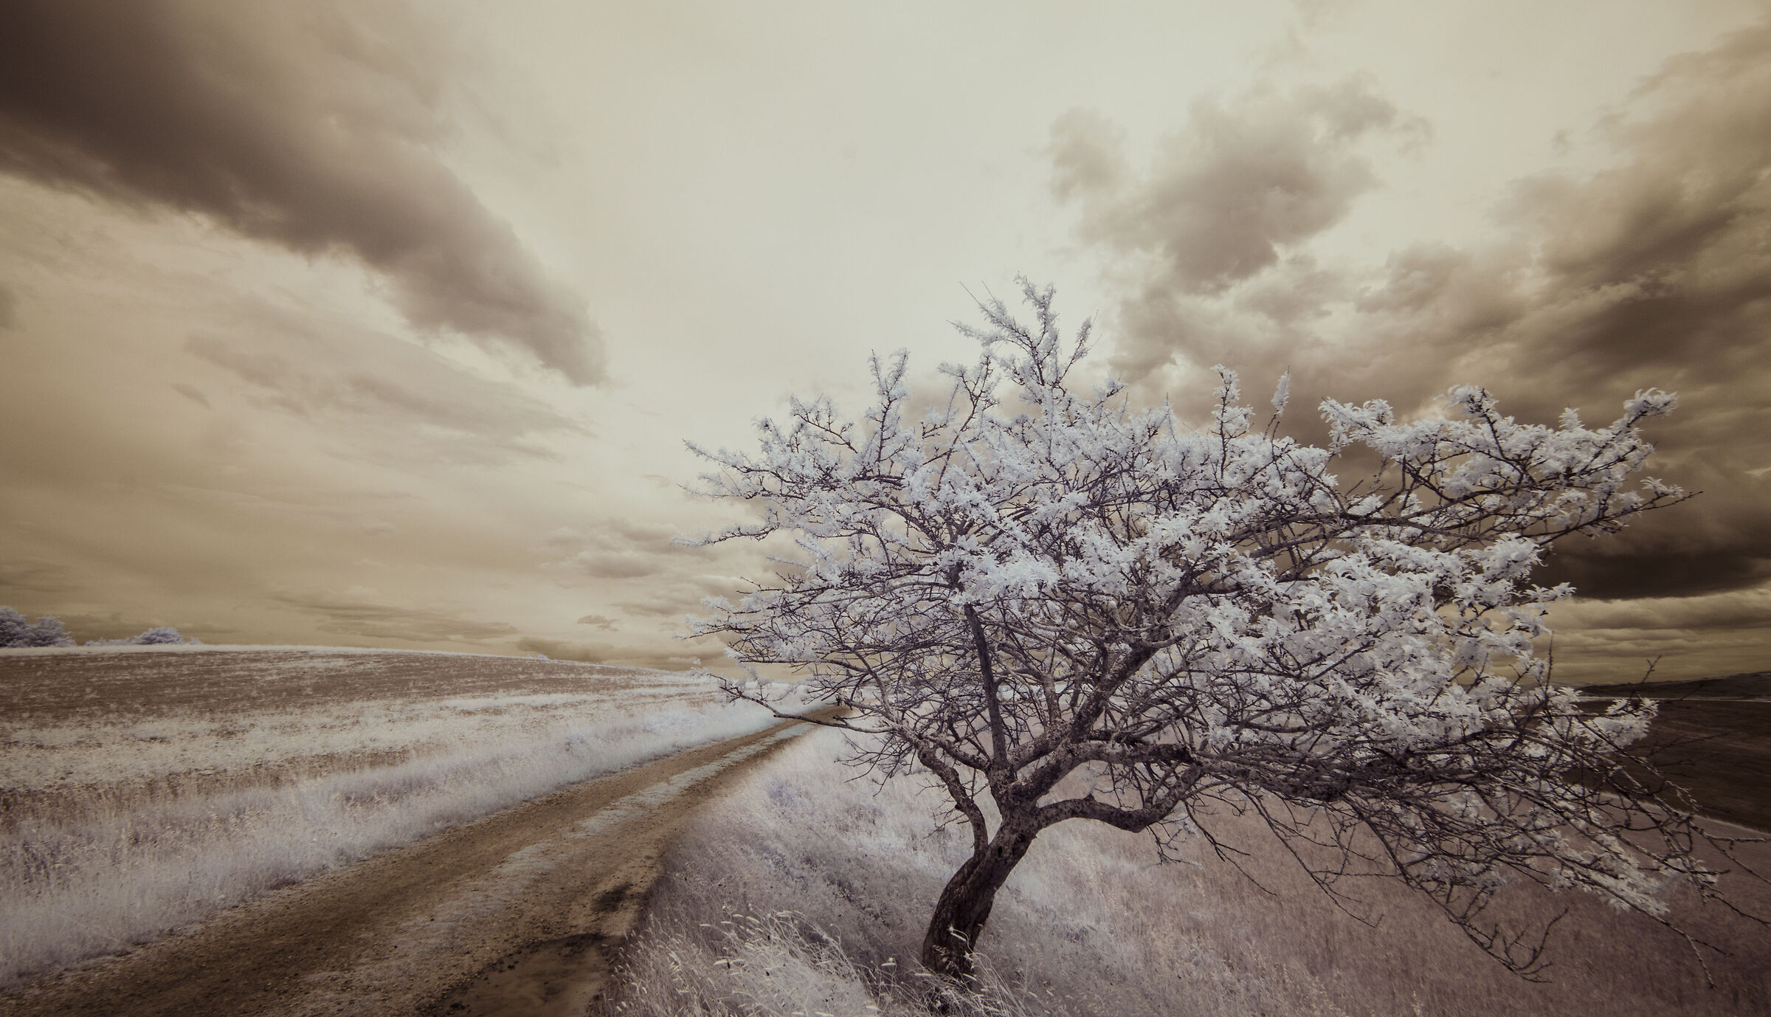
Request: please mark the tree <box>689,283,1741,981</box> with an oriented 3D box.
[{"bbox_3d":[1.550,0.720,4.800,5.700,4.600,4.800,0,-13,0],"label":"tree"}]

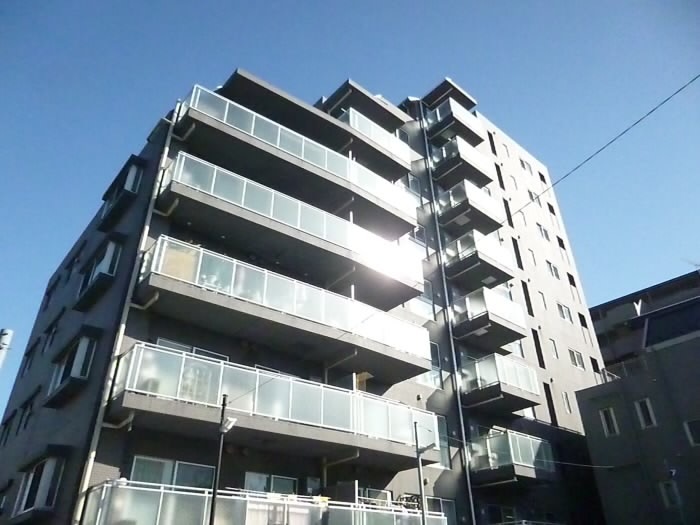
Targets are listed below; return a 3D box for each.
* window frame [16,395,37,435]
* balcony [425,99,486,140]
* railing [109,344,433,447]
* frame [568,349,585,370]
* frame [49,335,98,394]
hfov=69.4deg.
[{"bbox_3d":[-10.936,5.208,17.005,0.100,1.040,1.339,24,-40,-34],"label":"window frame"},{"bbox_3d":[5.770,-7.406,27.550,2.680,1.100,1.700,24,-40,-34],"label":"balcony"},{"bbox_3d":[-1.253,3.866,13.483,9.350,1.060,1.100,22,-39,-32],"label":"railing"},{"bbox_3d":[12.450,5.336,27.732,1.283,0.998,0.100,24,-40,-34],"label":"frame"},{"bbox_3d":[-7.100,2.714,12.958,0.376,0.998,1.981,24,-40,-34],"label":"frame"}]

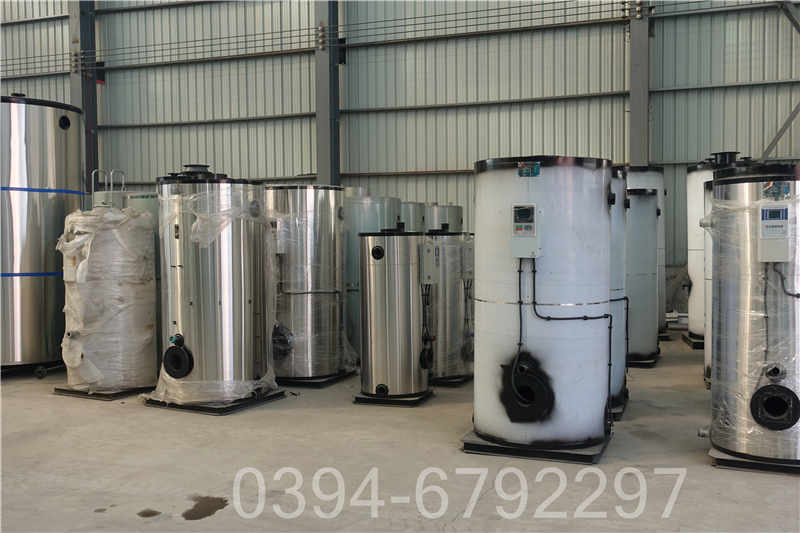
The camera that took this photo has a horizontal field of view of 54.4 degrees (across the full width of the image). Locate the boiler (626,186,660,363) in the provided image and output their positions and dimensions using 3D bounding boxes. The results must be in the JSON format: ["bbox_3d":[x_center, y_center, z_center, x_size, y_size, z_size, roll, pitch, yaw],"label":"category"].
[{"bbox_3d":[2.659,0.094,9.646,0.970,2.066,0.970,0,3,20],"label":"boiler"}]

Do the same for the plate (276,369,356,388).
[{"bbox_3d":[-1.059,1.211,8.663,0.900,0.068,0.900,0,2,24],"label":"plate"}]

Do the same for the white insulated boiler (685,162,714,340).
[{"bbox_3d":[4.567,-0.192,10.791,1.087,2.464,1.087,0,3,20],"label":"white insulated boiler"}]

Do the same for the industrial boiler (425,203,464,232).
[{"bbox_3d":[0.621,-0.002,13.108,0.892,2.008,0.892,0,3,20],"label":"industrial boiler"}]

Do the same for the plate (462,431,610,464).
[{"bbox_3d":[1.081,1.315,6.008,0.951,0.083,0.951,0,3,21],"label":"plate"}]

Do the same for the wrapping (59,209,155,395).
[{"bbox_3d":[-2.996,0.312,8.010,0.930,1.830,0.970,1,2,27],"label":"wrapping"}]

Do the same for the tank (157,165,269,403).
[{"bbox_3d":[-1.787,0.132,7.453,1.040,2.230,1.090,-1,2,0],"label":"tank"}]

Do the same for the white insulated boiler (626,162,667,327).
[{"bbox_3d":[3.448,-0.220,11.752,1.050,2.485,1.080,0,2,22],"label":"white insulated boiler"}]

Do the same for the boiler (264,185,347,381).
[{"bbox_3d":[-1.085,0.167,8.586,0.900,2.060,0.980,1,2,25],"label":"boiler"}]

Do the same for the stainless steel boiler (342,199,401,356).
[{"bbox_3d":[-0.427,0.139,9.794,0.870,1.990,0.920,-1,2,0],"label":"stainless steel boiler"}]

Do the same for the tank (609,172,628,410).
[{"bbox_3d":[1.583,0.174,7.338,1.019,2.124,1.019,0,3,21],"label":"tank"}]

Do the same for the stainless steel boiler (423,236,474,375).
[{"bbox_3d":[0.481,0.399,8.437,0.740,1.560,0.660,0,2,22],"label":"stainless steel boiler"}]

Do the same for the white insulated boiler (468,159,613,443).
[{"bbox_3d":[1.084,0.253,5.973,1.028,2.091,1.028,0,3,21],"label":"white insulated boiler"}]

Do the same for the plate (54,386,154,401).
[{"bbox_3d":[-3.004,1.275,8.189,0.834,0.063,0.834,1,3,26],"label":"plate"}]

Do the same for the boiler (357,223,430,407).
[{"bbox_3d":[-0.059,0.450,7.631,0.640,1.601,0.640,-1,2,0],"label":"boiler"}]

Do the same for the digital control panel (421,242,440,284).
[{"bbox_3d":[0.300,-0.037,7.465,0.107,0.389,0.223,0,3,20],"label":"digital control panel"}]

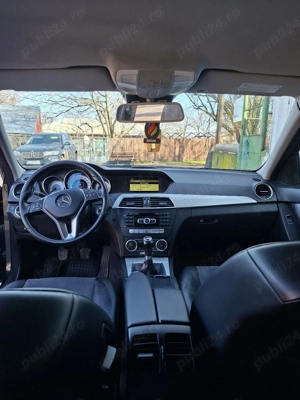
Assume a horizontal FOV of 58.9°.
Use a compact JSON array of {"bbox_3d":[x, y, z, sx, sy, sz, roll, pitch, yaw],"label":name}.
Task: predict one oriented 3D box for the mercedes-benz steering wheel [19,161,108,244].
[{"bbox_3d":[-0.372,0.008,1.168,0.373,0.373,0.110,0,-15,-4],"label":"mercedes-benz steering wheel"}]

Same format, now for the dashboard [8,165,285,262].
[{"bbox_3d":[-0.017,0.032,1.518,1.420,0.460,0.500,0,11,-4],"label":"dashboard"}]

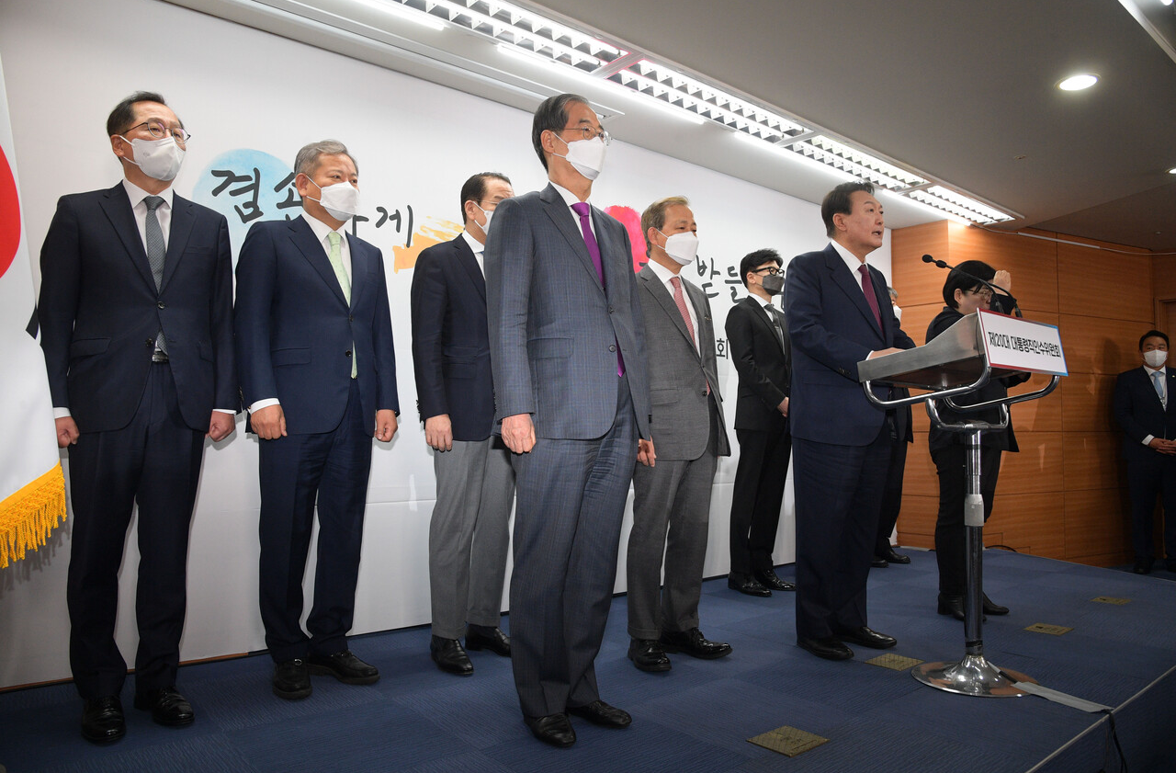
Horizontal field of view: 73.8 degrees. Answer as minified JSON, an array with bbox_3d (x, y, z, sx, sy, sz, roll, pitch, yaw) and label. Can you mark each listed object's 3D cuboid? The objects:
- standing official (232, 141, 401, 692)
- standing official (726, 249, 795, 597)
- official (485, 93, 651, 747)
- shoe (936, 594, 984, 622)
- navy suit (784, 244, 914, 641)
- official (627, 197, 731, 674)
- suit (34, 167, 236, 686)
[{"bbox_3d":[-0.871,0.070,2.559,0.539,1.779,0.353,4,-5,-44],"label":"standing official"},{"bbox_3d":[0.926,0.168,4.127,0.519,1.788,0.392,3,-4,-39],"label":"standing official"},{"bbox_3d":[-0.041,0.051,2.215,0.559,1.788,0.353,3,-4,-39],"label":"official"},{"bbox_3d":[1.670,0.980,3.478,0.098,0.103,0.250,2,-4,-31],"label":"shoe"},{"bbox_3d":[1.022,0.202,3.035,0.608,1.539,0.441,3,-4,-41],"label":"navy suit"},{"bbox_3d":[0.327,0.137,2.896,0.519,1.700,0.353,4,-5,-44],"label":"official"},{"bbox_3d":[-1.260,0.148,2.208,0.519,1.499,0.323,3,-4,-34],"label":"suit"}]

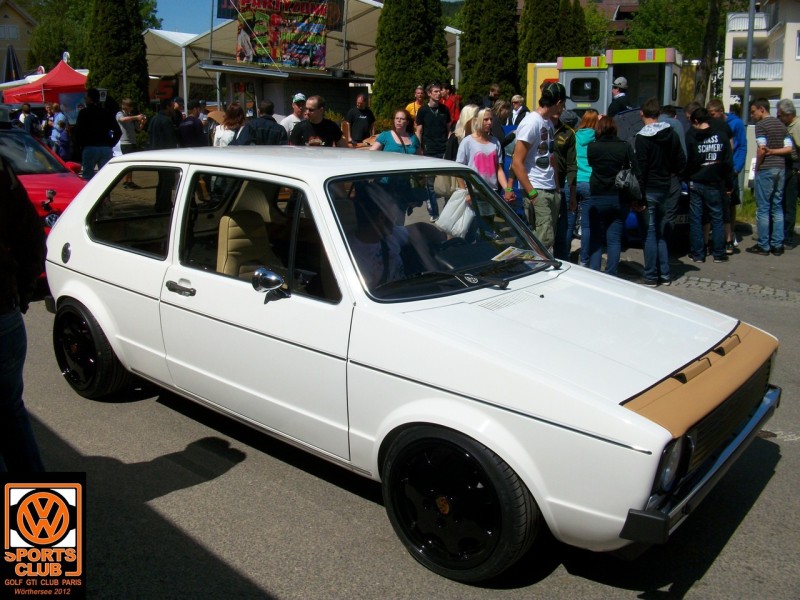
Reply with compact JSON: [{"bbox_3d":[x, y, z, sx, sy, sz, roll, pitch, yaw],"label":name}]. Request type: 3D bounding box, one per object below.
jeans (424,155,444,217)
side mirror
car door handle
[{"bbox_3d":[0.461,-1.515,10.350,0.350,0.920,0.280,-2,8,-12],"label":"jeans"},{"bbox_3d":[-0.515,-0.045,3.098,0.150,0.157,0.122,14,18,35],"label":"side mirror"},{"bbox_3d":[-0.971,-0.050,3.488,0.195,0.046,0.045,14,18,35],"label":"car door handle"}]

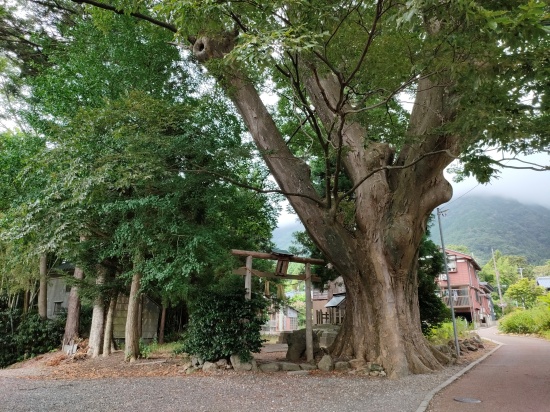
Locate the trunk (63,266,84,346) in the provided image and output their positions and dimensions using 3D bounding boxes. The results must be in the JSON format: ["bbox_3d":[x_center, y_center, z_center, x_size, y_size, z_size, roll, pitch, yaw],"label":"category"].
[{"bbox_3d":[-7.638,3.820,16.362,0.500,3.009,0.500,0,-14,0],"label":"trunk"}]

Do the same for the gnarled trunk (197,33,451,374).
[{"bbox_3d":[1.587,-0.530,14.458,8.800,11.300,4.800,0,-14,0],"label":"gnarled trunk"}]

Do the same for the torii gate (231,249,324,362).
[{"bbox_3d":[0.228,3.053,13.095,3.750,3.421,0.500,12,-18,-40],"label":"torii gate"}]

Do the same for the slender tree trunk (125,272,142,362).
[{"bbox_3d":[-4.346,3.402,13.271,0.410,2.667,0.410,0,-14,0],"label":"slender tree trunk"}]

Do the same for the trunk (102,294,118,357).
[{"bbox_3d":[-5.454,3.958,14.266,0.280,1.988,0.280,0,-14,0],"label":"trunk"}]

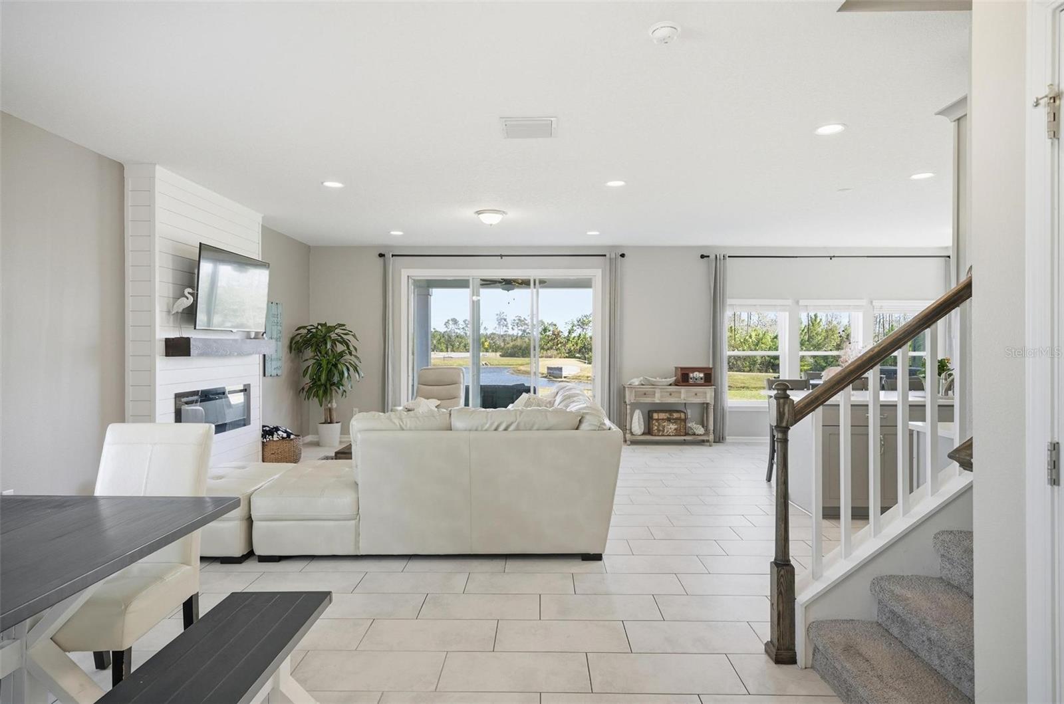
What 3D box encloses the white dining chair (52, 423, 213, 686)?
[{"bbox_3d":[-1.651,0.827,2.262,0.452,1.020,0.580,0,1,0],"label":"white dining chair"}]

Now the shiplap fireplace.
[{"bbox_3d":[-3.088,-0.091,5.288,0.270,2.787,1.670,0,1,1],"label":"shiplap fireplace"}]

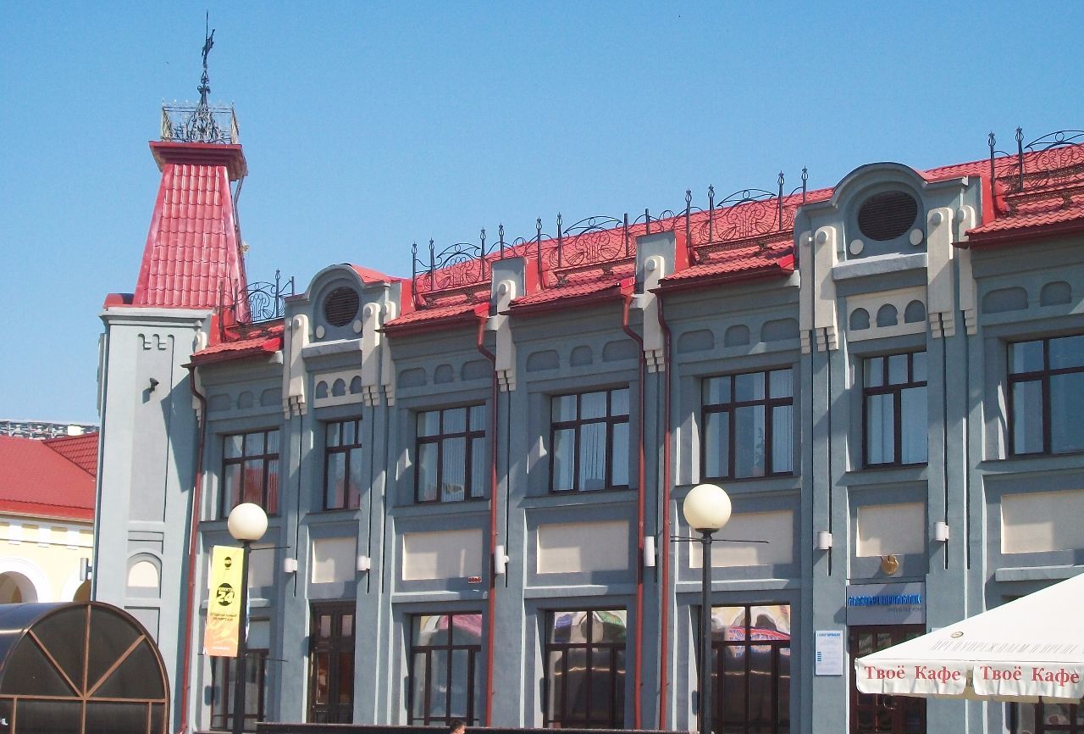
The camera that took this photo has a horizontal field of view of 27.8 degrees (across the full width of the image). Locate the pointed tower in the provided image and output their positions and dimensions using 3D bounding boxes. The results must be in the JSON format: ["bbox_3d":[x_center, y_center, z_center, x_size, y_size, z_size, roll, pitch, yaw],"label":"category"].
[{"bbox_3d":[-7.851,-0.023,47.512,2.800,16.000,3.000,2,-9,-3],"label":"pointed tower"}]

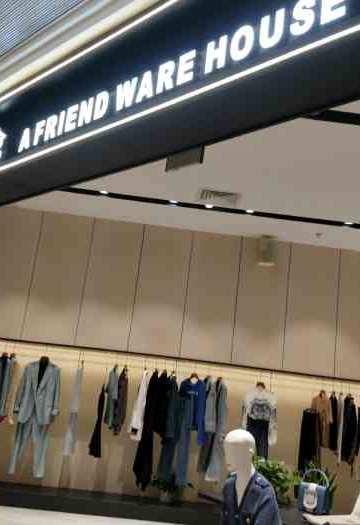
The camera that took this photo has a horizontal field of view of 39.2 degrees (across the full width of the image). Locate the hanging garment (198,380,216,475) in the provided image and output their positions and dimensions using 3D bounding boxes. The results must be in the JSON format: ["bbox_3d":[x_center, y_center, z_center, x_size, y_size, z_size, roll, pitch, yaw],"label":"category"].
[{"bbox_3d":[0.321,1.875,5.860,0.130,1.043,0.400,8,-12,-8],"label":"hanging garment"}]

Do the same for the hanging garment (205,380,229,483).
[{"bbox_3d":[0.415,1.888,5.779,0.155,1.107,0.420,7,-12,-2],"label":"hanging garment"}]

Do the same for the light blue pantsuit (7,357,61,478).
[{"bbox_3d":[-1.567,1.692,5.483,0.480,1.220,0.200,6,-11,4],"label":"light blue pantsuit"}]

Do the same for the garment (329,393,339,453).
[{"bbox_3d":[1.805,1.878,5.944,0.120,0.684,0.400,5,-12,6],"label":"garment"}]

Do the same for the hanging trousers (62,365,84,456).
[{"bbox_3d":[-1.221,1.678,5.813,0.120,1.000,0.360,9,-12,-10],"label":"hanging trousers"}]

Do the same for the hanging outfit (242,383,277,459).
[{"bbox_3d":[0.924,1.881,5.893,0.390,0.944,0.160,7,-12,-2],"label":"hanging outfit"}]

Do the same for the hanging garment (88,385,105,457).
[{"bbox_3d":[-0.940,1.783,5.727,0.100,0.783,0.360,7,-12,-2],"label":"hanging garment"}]

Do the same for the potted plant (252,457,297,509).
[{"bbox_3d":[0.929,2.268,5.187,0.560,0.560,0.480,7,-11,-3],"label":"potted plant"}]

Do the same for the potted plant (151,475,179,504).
[{"bbox_3d":[-0.121,2.504,5.612,0.310,0.300,0.310,7,-12,-2],"label":"potted plant"}]

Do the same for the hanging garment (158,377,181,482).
[{"bbox_3d":[-0.129,1.894,5.830,0.150,1.143,0.420,8,-12,-6],"label":"hanging garment"}]

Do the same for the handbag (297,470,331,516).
[{"bbox_3d":[1.071,1.837,4.055,0.235,0.340,0.120,1,-13,24],"label":"handbag"}]

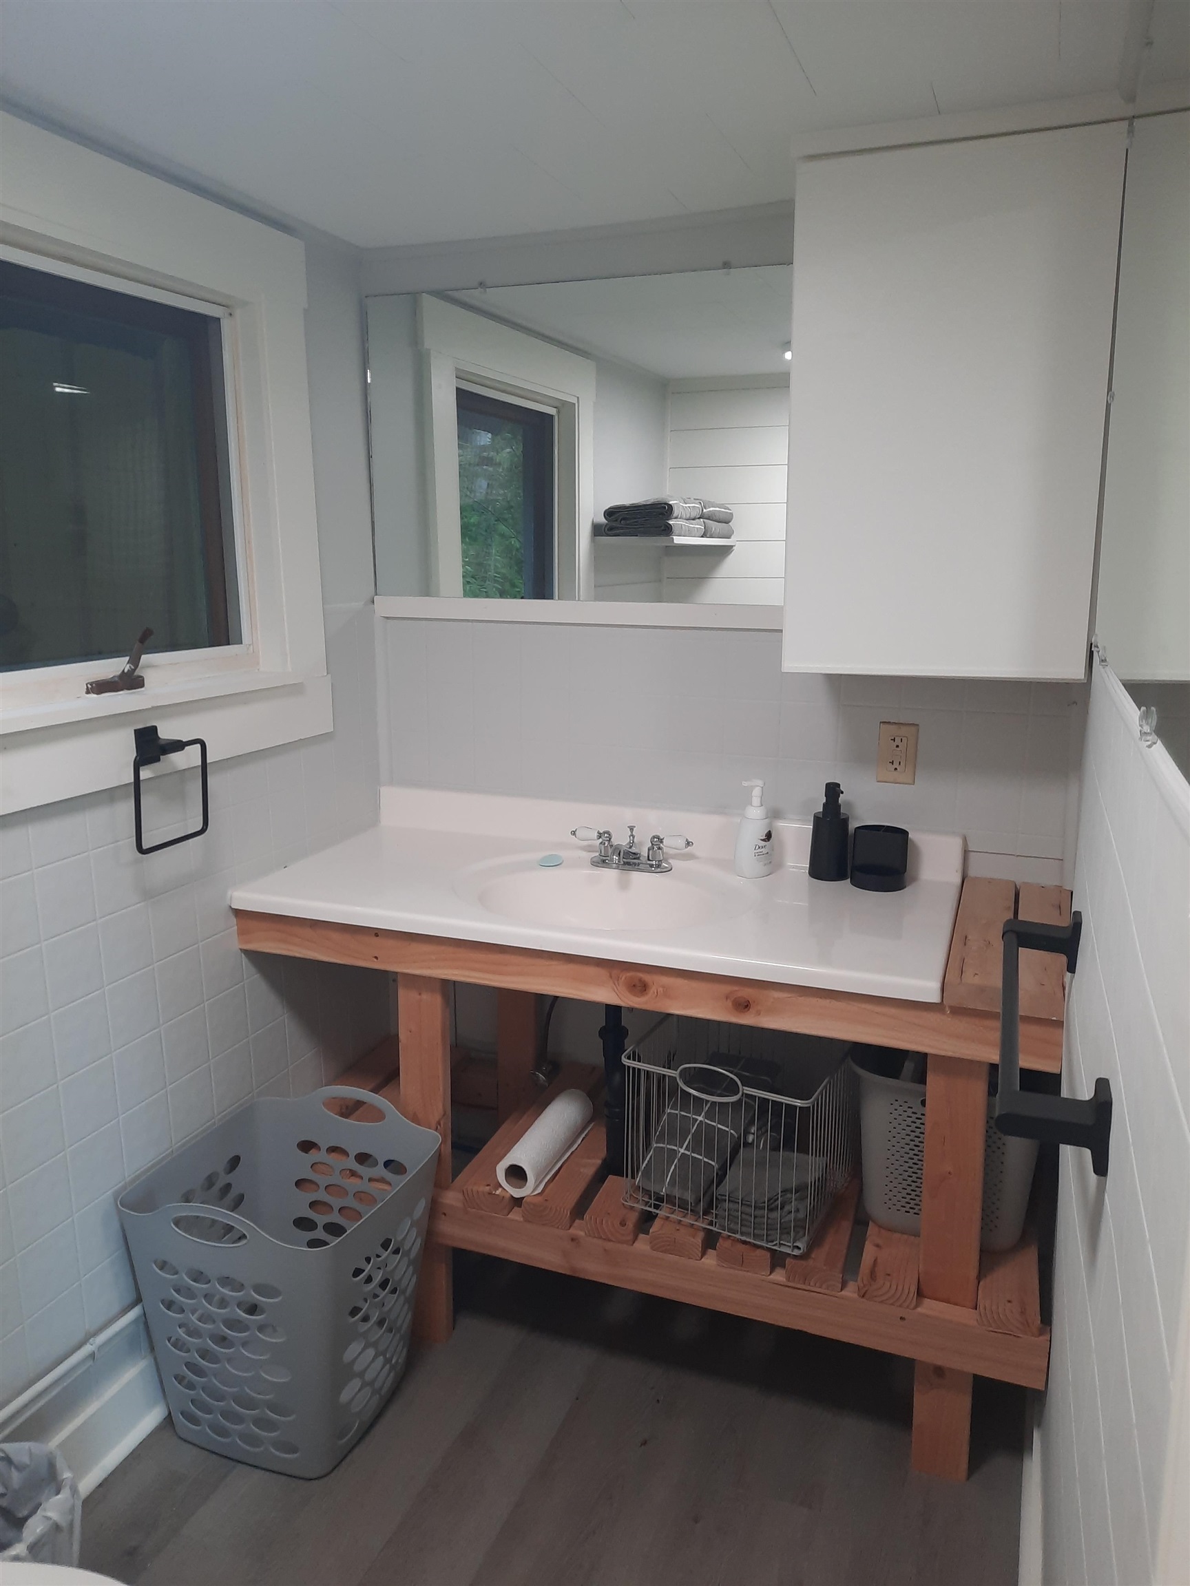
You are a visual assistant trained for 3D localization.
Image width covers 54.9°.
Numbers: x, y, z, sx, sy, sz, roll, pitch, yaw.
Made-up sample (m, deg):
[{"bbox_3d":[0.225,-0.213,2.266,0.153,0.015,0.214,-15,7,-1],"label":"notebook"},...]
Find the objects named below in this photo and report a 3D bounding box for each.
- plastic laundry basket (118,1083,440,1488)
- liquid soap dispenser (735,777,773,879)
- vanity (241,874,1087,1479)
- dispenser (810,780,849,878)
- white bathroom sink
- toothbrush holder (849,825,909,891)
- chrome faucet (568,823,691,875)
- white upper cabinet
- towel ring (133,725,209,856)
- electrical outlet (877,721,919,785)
[{"bbox_3d":[-0.532,0.821,1.969,0.383,0.494,0.365,5,13,20],"label":"plastic laundry basket"},{"bbox_3d":[0.306,0.062,2.193,0.075,0.177,0.062,-2,12,-8],"label":"liquid soap dispenser"},{"bbox_3d":[0.107,0.586,2.163,1.399,0.841,0.567,5,13,20],"label":"vanity"},{"bbox_3d":[0.446,0.068,2.167,0.075,0.177,0.074,0,12,0],"label":"dispenser"},{"bbox_3d":[0.013,0.244,2.094,0.537,0.139,0.446,5,13,20],"label":"white bathroom sink"},{"bbox_3d":[0.524,0.119,2.119,0.100,0.098,0.090,5,13,20],"label":"toothbrush holder"},{"bbox_3d":[0.057,0.111,2.196,0.247,0.080,0.124,5,13,20],"label":"chrome faucet"},{"bbox_3d":[0.578,-0.589,1.867,0.460,0.770,0.329,5,13,20],"label":"white upper cabinet"},{"bbox_3d":[-0.691,-0.014,1.837,0.057,0.192,0.167,5,13,20],"label":"towel ring"},{"bbox_3d":[0.570,-0.073,2.157,0.070,0.115,0.009,5,13,20],"label":"electrical outlet"}]

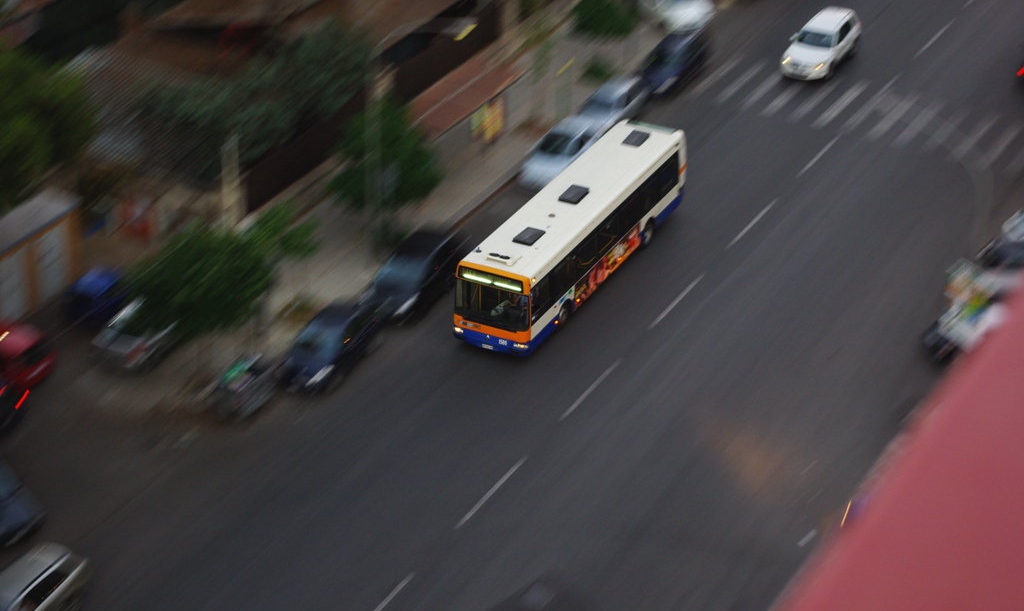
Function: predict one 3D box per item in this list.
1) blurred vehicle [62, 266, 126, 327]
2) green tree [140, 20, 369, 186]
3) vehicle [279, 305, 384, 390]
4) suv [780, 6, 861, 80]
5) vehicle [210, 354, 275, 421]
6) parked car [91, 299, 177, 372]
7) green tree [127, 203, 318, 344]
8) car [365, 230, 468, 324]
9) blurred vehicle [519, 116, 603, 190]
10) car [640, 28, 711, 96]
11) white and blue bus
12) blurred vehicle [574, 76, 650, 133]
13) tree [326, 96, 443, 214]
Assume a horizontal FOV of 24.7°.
[{"bbox_3d":[-12.000,-0.517,71.013,1.500,1.440,3.400,16,32,23],"label":"blurred vehicle"},{"bbox_3d":[-8.565,-6.439,78.214,5.800,4.900,8.200,16,32,23],"label":"green tree"},{"bbox_3d":[-5.296,1.081,68.547,1.690,1.460,3.850,16,32,23],"label":"vehicle"},{"bbox_3d":[11.931,-10.205,90.123,1.800,1.680,4.450,14,32,24],"label":"suv"},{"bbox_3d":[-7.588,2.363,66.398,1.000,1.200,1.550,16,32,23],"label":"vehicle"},{"bbox_3d":[-10.570,0.474,69.345,1.670,1.430,3.850,16,32,23],"label":"parked car"},{"bbox_3d":[-8.594,-0.686,69.291,4.800,3.800,4.800,0,29,0],"label":"green tree"},{"bbox_3d":[-3.043,-1.033,73.617,1.730,1.460,4.150,14,32,24],"label":"car"},{"bbox_3d":[1.787,-5.238,80.188,1.640,1.470,3.600,16,32,23],"label":"blurred vehicle"},{"bbox_3d":[6.008,-9.225,88.566,1.680,1.440,4.000,14,32,24],"label":"car"},{"bbox_3d":[2.130,-2.324,74.430,2.480,2.970,11.900,14,32,24],"label":"white and blue bus"},{"bbox_3d":[3.572,-7.078,84.633,1.700,1.450,4.050,14,32,24],"label":"blurred vehicle"},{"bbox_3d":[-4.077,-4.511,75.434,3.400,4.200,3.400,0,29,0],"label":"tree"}]

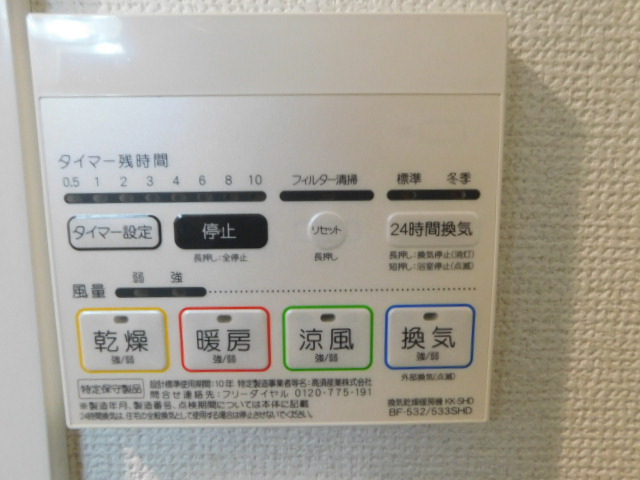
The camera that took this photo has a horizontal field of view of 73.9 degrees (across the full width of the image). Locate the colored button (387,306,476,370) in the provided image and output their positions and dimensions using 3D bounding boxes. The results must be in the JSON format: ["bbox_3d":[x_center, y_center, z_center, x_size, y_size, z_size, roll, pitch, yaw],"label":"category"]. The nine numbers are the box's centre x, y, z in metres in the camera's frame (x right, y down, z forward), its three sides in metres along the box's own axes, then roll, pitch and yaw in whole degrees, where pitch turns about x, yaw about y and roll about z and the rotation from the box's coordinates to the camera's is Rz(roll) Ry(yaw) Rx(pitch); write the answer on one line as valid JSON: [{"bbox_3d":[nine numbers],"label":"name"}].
[{"bbox_3d":[0.034,0.030,0.131,0.027,0.020,0.004,-1,7,-1],"label":"colored button"}]

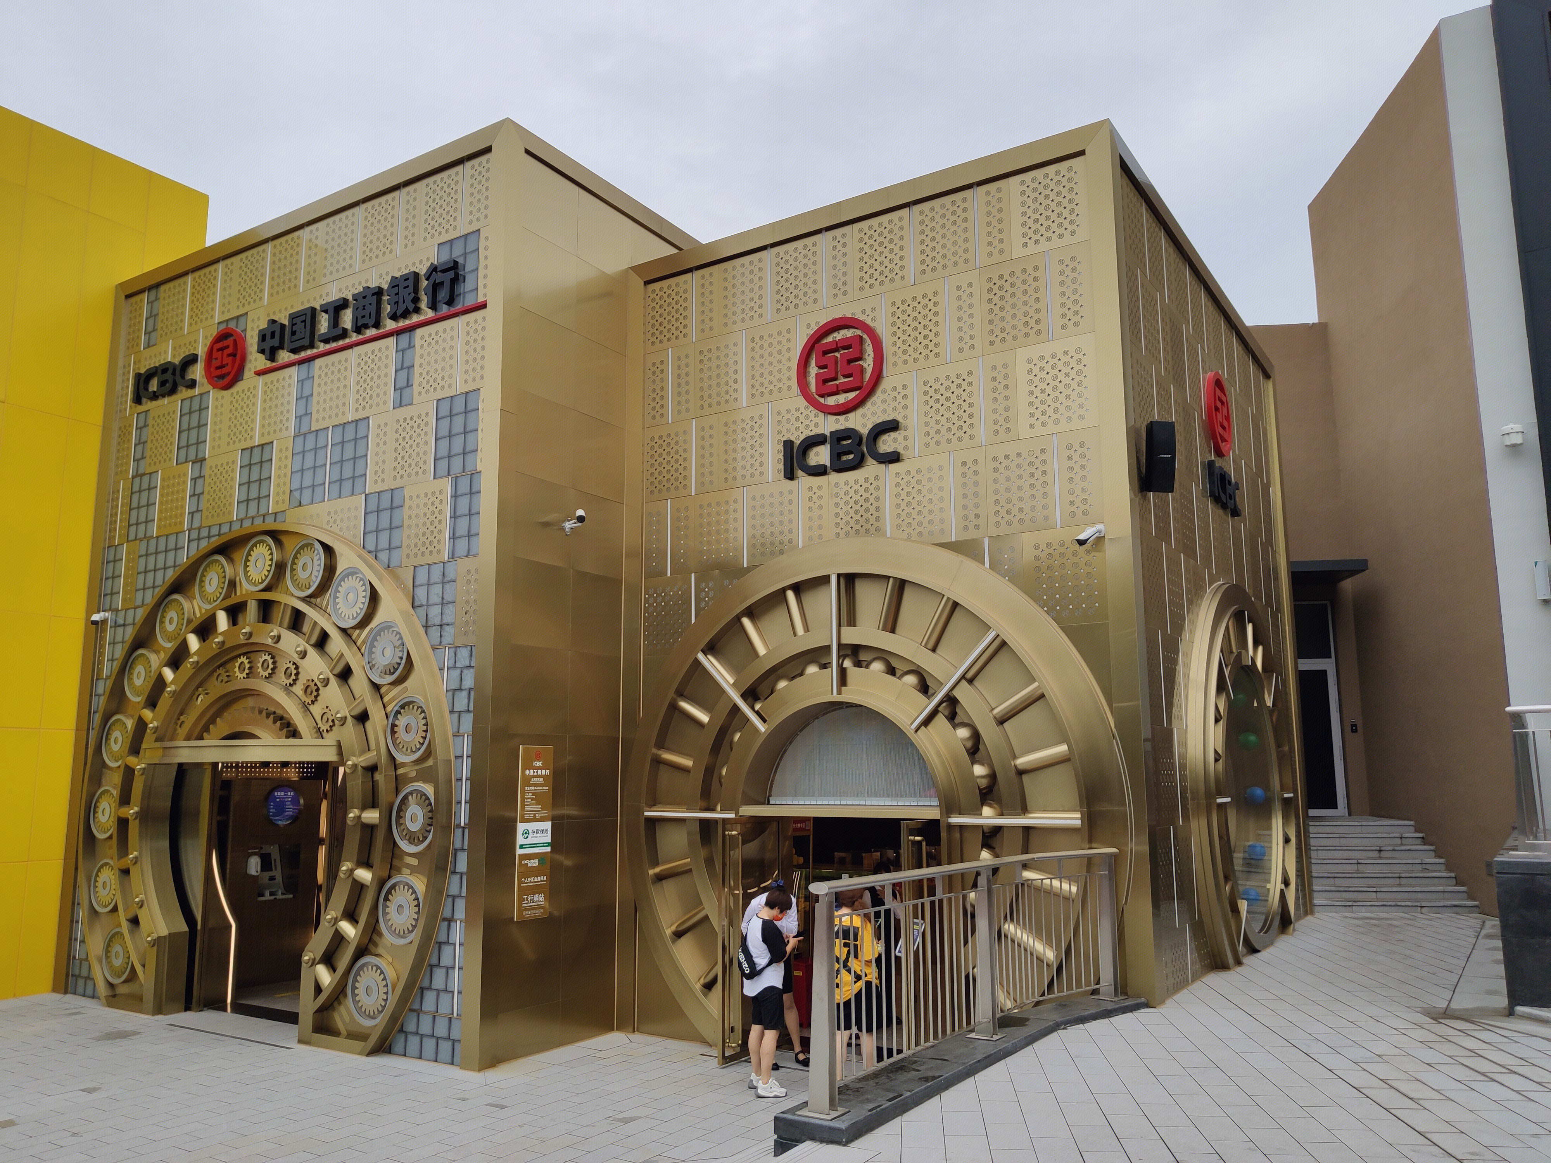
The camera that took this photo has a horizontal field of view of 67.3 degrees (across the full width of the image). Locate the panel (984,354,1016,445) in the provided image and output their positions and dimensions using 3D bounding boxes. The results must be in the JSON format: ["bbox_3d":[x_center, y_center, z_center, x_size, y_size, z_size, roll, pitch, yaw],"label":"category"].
[{"bbox_3d":[1.941,-1.577,9.996,0.308,0.800,0.040,-6,-11,33],"label":"panel"}]

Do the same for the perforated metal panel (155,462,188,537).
[{"bbox_3d":[-7.026,-0.956,13.614,0.611,0.794,0.050,-6,-11,32],"label":"perforated metal panel"}]

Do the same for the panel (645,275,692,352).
[{"bbox_3d":[-1.103,-2.816,12.237,0.629,0.784,0.050,-6,-10,33],"label":"panel"}]

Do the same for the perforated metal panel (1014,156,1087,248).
[{"bbox_3d":[2.410,-3.262,10.228,0.700,0.757,0.052,-6,-10,33],"label":"perforated metal panel"}]

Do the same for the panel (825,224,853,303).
[{"bbox_3d":[0.620,-3.002,11.099,0.298,0.767,0.040,-6,-11,33],"label":"panel"}]

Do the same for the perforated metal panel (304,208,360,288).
[{"bbox_3d":[-4.779,-3.576,12.582,0.936,0.750,0.050,-6,-10,33],"label":"perforated metal panel"}]

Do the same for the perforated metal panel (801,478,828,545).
[{"bbox_3d":[0.384,-0.612,10.879,0.274,0.784,0.040,-6,-11,33],"label":"perforated metal panel"}]

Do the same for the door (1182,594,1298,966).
[{"bbox_3d":[4.850,1.831,11.954,0.277,3.727,4.455,-6,-11,32],"label":"door"}]

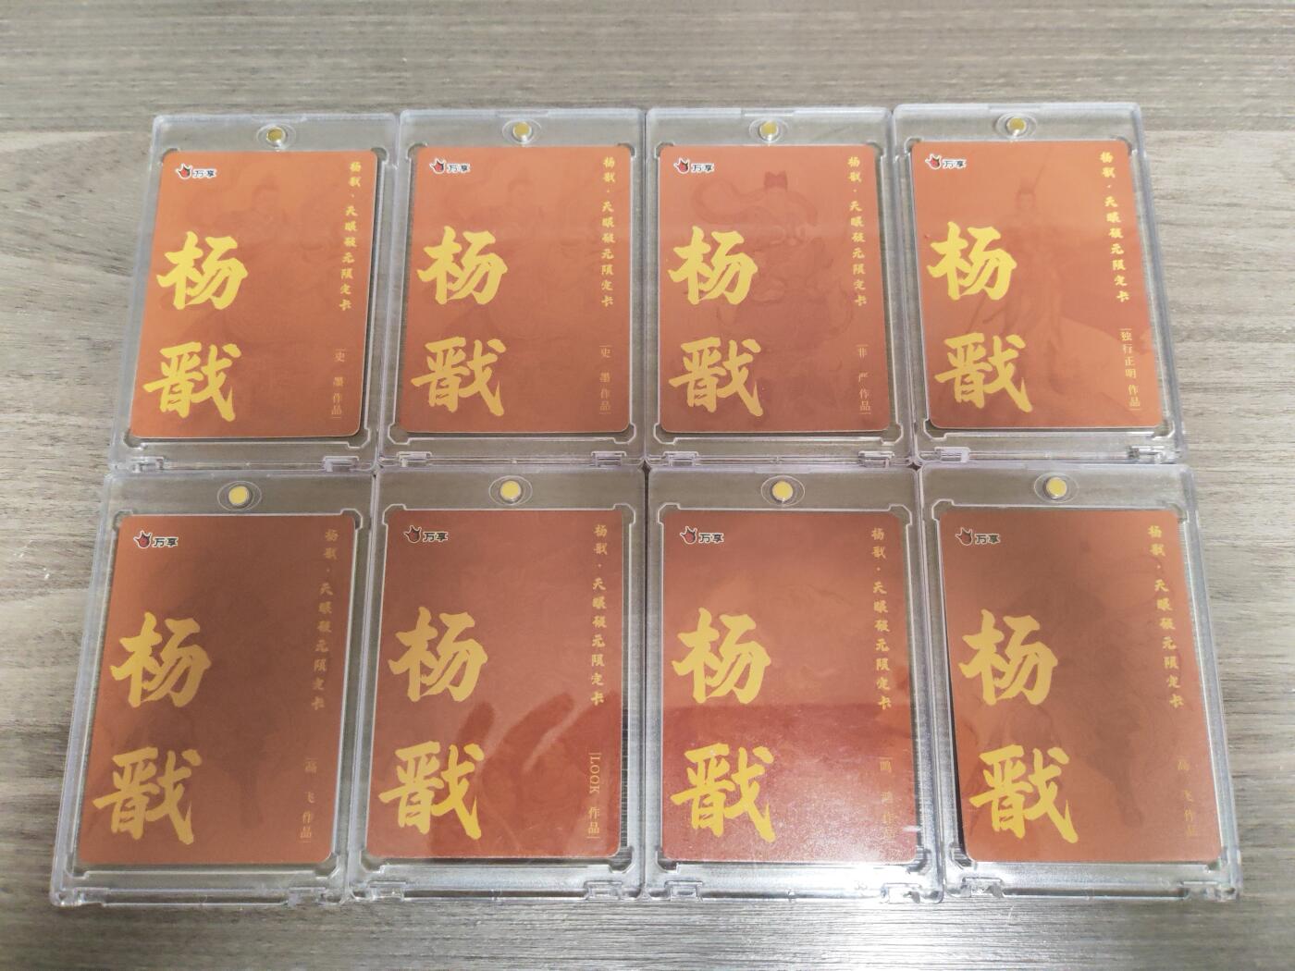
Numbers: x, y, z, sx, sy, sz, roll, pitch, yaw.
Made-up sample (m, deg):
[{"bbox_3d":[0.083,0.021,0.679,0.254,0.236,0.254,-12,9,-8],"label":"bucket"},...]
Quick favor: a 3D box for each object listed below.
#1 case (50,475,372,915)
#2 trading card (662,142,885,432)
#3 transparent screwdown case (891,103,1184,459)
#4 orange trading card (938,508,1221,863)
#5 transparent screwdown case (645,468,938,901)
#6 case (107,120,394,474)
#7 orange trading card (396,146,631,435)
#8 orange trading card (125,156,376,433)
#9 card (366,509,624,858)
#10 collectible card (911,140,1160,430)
[{"bbox_3d":[-0.108,0.050,0.261,0.072,0.008,0.108,0,76,0],"label":"case"},{"bbox_3d":[0.035,-0.057,0.286,0.063,0.001,0.088,0,76,1],"label":"trading card"},{"bbox_3d":[0.107,-0.058,0.285,0.072,0.008,0.108,0,76,1],"label":"transparent screwdown case"},{"bbox_3d":[0.110,0.049,0.258,0.063,0.001,0.088,0,76,0],"label":"orange trading card"},{"bbox_3d":[0.035,0.048,0.260,0.072,0.007,0.108,0,76,1],"label":"transparent screwdown case"},{"bbox_3d":[-0.108,-0.055,0.287,0.072,0.008,0.108,0,76,0],"label":"case"},{"bbox_3d":[-0.036,-0.057,0.286,0.063,0.001,0.088,0,76,1],"label":"orange trading card"},{"bbox_3d":[-0.111,-0.056,0.287,0.063,0.001,0.088,-1,76,0],"label":"orange trading card"},{"bbox_3d":[-0.038,0.049,0.260,0.063,0.001,0.088,0,76,1],"label":"card"},{"bbox_3d":[0.109,-0.058,0.285,0.063,0.001,0.088,0,76,1],"label":"collectible card"}]

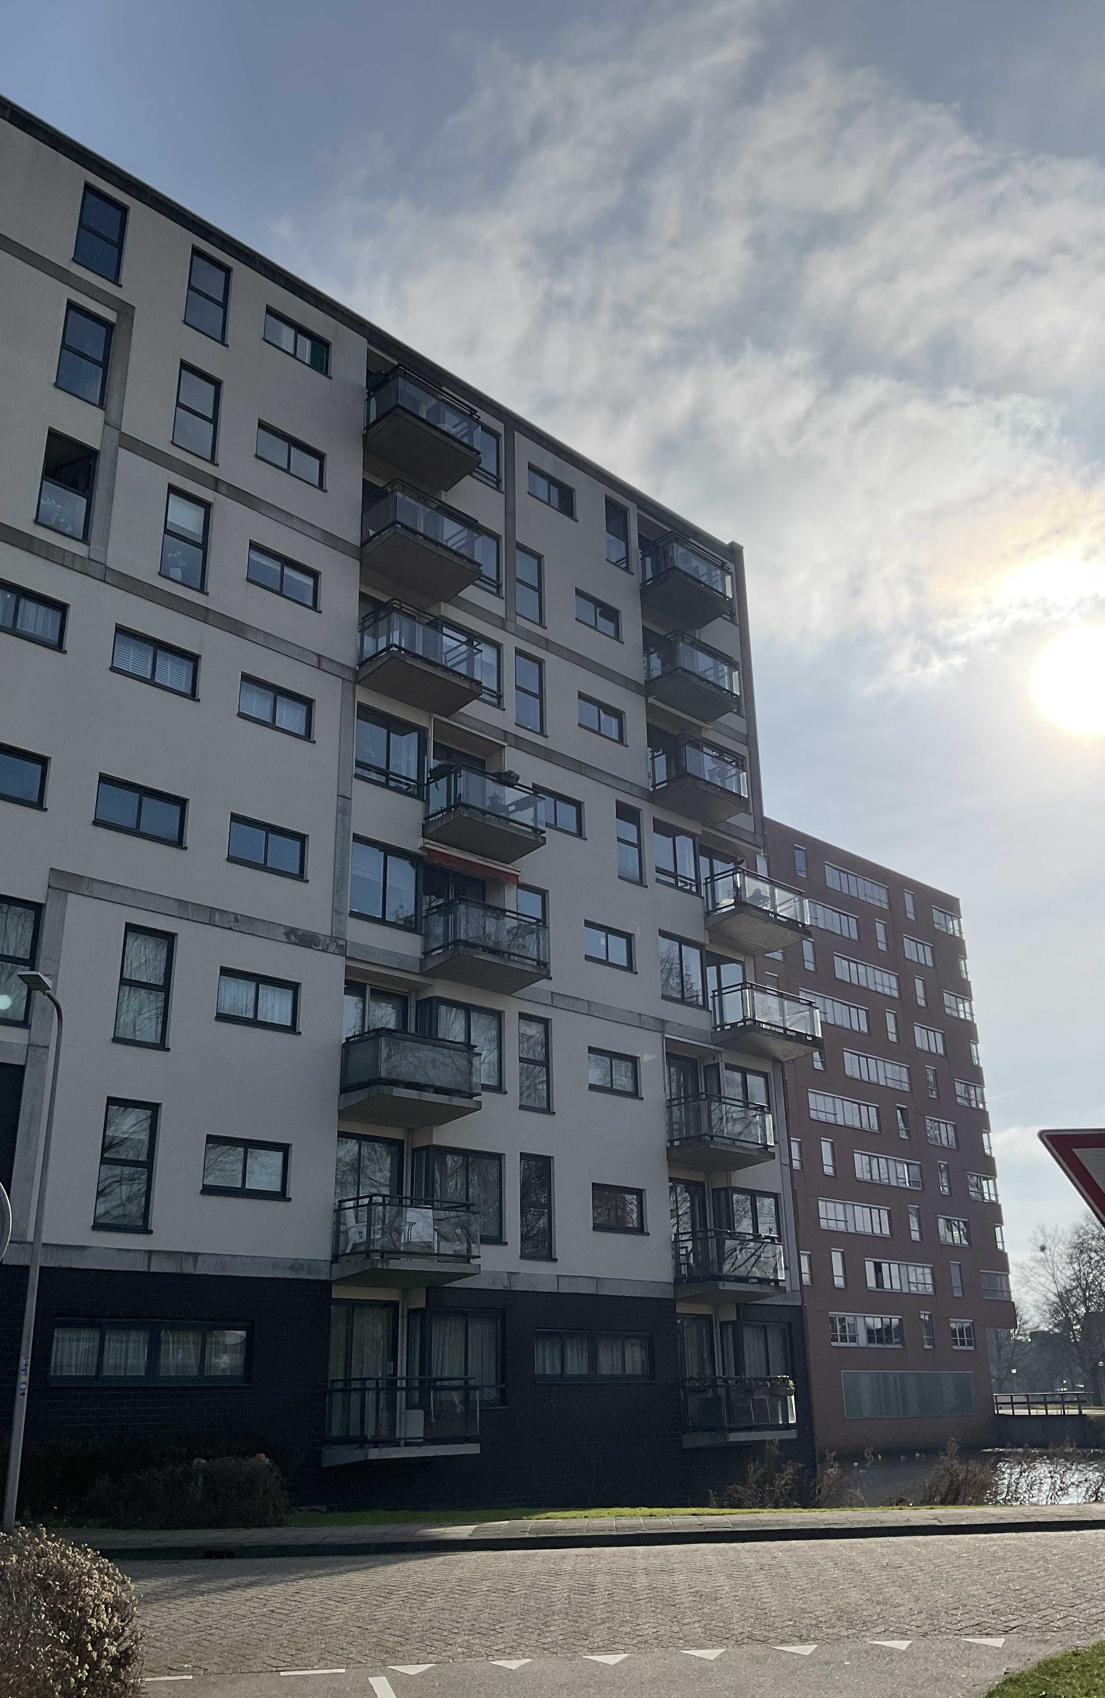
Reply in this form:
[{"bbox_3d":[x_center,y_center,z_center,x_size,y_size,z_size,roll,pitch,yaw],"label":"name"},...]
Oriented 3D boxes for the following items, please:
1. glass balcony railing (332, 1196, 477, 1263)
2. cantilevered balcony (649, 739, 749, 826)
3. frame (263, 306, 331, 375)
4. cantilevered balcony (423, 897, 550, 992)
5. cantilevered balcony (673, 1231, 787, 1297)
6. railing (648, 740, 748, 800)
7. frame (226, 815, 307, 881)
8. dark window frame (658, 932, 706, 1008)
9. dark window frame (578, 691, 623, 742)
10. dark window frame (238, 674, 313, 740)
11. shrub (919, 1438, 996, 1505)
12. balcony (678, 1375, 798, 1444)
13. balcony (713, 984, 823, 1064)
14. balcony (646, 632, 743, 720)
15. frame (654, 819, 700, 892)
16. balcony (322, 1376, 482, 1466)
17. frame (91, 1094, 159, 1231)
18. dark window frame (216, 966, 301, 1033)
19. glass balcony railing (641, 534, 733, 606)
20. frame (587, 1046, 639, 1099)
[{"bbox_3d":[-2.508,6.778,25.100,1.102,1.051,2.451,-20,-28,41],"label":"glass balcony railing"},{"bbox_3d":[3.430,-1.541,33.232,1.085,1.255,2.242,-21,-29,41],"label":"cantilevered balcony"},{"bbox_3d":[-5.013,-9.956,28.003,1.562,0.835,0.130,19,-29,-41],"label":"frame"},{"bbox_3d":[-1.249,1.845,26.742,1.021,1.263,2.242,-21,-29,41],"label":"cantilevered balcony"},{"bbox_3d":[3.654,8.590,29.200,1.072,1.238,2.272,-21,-29,41],"label":"cantilevered balcony"},{"bbox_3d":[3.437,-1.667,33.293,1.085,0.977,2.215,-21,-29,41],"label":"railing"},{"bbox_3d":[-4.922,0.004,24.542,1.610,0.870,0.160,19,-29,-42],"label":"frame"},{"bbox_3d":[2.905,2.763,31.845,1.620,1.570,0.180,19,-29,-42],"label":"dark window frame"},{"bbox_3d":[1.119,-2.914,32.205,0.130,0.879,1.560,-21,-29,41],"label":"dark window frame"},{"bbox_3d":[-4.934,-2.513,25.430,0.130,0.870,1.600,-21,-29,41],"label":"dark window frame"},{"bbox_3d":[5.035,7.775,17.700,0.820,0.920,0.800,-1,-21,0],"label":"shrub"},{"bbox_3d":[3.975,11.910,30.045,1.185,1.360,2.472,-20,-28,41],"label":"balcony"},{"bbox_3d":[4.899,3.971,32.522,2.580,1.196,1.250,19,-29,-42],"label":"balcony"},{"bbox_3d":[3.391,-4.111,34.434,1.115,1.292,2.258,-20,-28,41],"label":"balcony"},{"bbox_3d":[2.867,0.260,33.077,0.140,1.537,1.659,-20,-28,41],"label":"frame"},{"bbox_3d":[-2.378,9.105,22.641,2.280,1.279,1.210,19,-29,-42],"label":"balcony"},{"bbox_3d":[-6.281,4.664,20.955,0.120,1.888,0.886,-20,-28,41],"label":"frame"},{"bbox_3d":[-5.145,2.682,24.906,0.140,0.937,1.710,-20,-28,41],"label":"dark window frame"},{"bbox_3d":[3.306,-6.700,35.121,2.150,1.050,1.140,19,-29,-42],"label":"glass balcony railing"},{"bbox_3d":[1.338,4.912,31.016,0.140,0.948,1.700,-20,-28,41],"label":"frame"}]

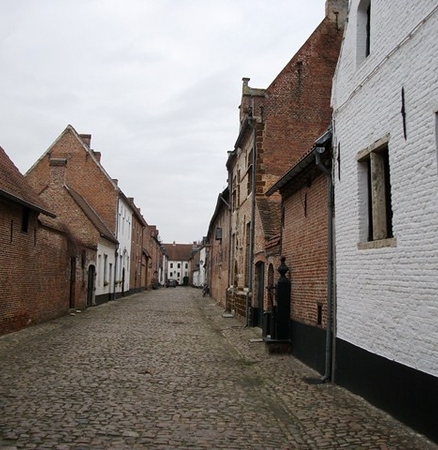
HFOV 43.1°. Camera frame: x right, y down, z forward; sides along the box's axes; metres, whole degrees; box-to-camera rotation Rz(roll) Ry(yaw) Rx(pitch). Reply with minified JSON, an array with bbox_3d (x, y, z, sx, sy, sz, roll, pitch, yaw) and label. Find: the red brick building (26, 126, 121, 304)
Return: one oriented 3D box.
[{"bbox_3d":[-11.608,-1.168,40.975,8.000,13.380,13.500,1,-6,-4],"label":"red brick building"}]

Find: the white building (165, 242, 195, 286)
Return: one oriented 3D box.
[{"bbox_3d":[-9.988,10.462,144.334,10.000,11.080,8.000,1,-6,-4],"label":"white building"}]

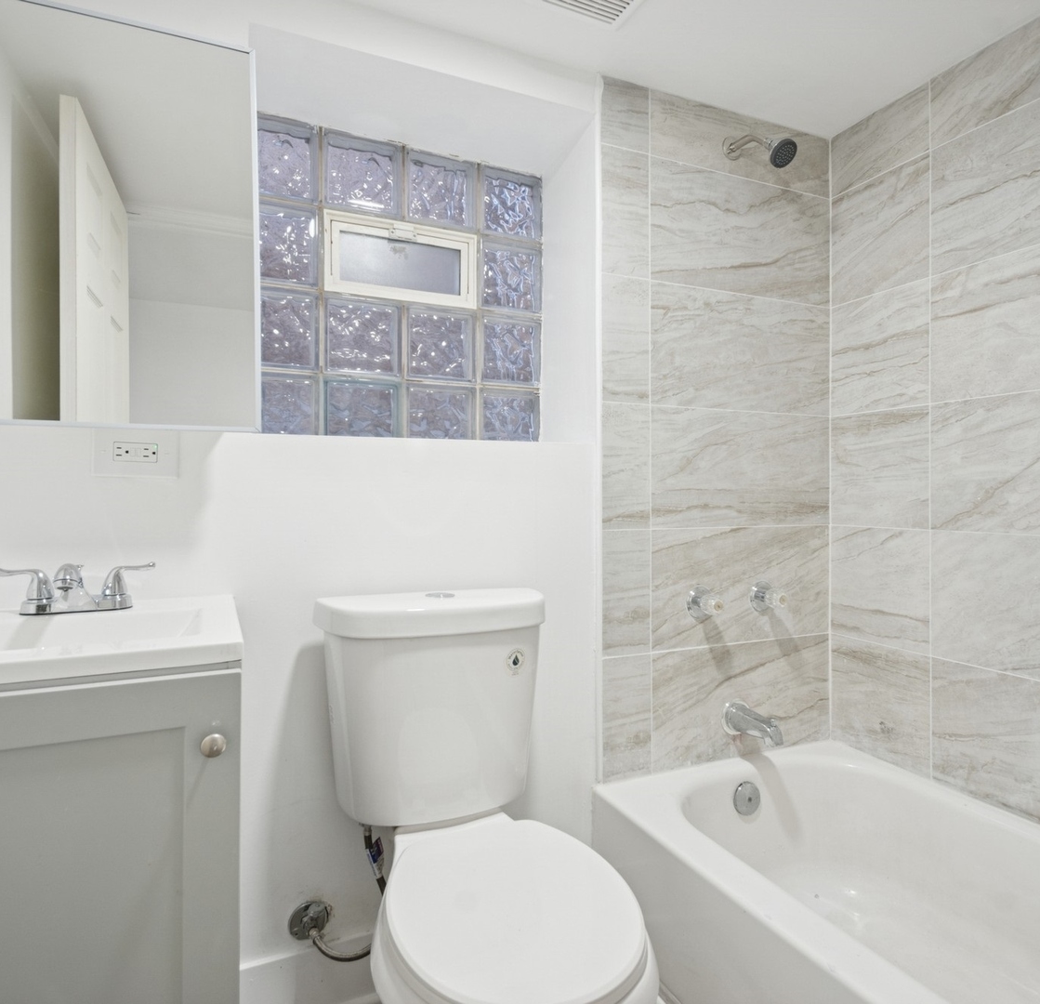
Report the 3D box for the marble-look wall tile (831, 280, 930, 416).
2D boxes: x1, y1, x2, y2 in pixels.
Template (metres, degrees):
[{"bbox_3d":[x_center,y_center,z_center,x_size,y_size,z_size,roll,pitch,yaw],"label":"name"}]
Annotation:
[{"bbox_3d":[0.929,-0.387,1.631,0.010,0.301,0.264,0,0,-28],"label":"marble-look wall tile"}]

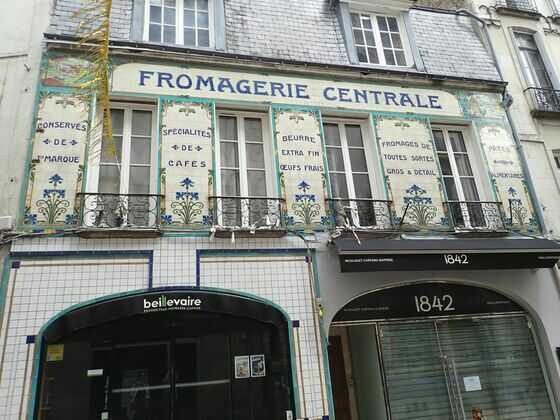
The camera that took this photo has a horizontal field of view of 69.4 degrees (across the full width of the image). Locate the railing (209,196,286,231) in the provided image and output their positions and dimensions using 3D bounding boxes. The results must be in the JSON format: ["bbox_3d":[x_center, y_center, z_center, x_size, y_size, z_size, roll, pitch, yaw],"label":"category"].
[{"bbox_3d":[-0.513,0.086,6.666,1.250,0.580,0.160,1,-22,-13],"label":"railing"}]

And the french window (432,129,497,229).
[{"bbox_3d":[3.703,-0.683,8.304,1.060,2.340,0.200,1,-22,-13],"label":"french window"}]

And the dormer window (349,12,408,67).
[{"bbox_3d":[2.250,-3.886,9.172,1.220,1.490,0.100,1,-22,-13],"label":"dormer window"}]

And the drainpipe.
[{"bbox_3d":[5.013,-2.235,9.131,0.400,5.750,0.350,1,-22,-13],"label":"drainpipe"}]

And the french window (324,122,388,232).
[{"bbox_3d":[1.376,-0.706,7.746,1.080,2.340,0.200,1,-22,-13],"label":"french window"}]

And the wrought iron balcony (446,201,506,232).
[{"bbox_3d":[3.749,0.157,7.676,1.250,0.600,0.160,1,-22,-13],"label":"wrought iron balcony"}]

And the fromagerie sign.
[{"bbox_3d":[0.485,-2.320,7.974,7.050,0.640,0.060,1,-22,-13],"label":"fromagerie sign"}]

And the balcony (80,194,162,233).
[{"bbox_3d":[-2.454,0.038,6.213,1.220,0.580,0.160,1,-22,-13],"label":"balcony"}]

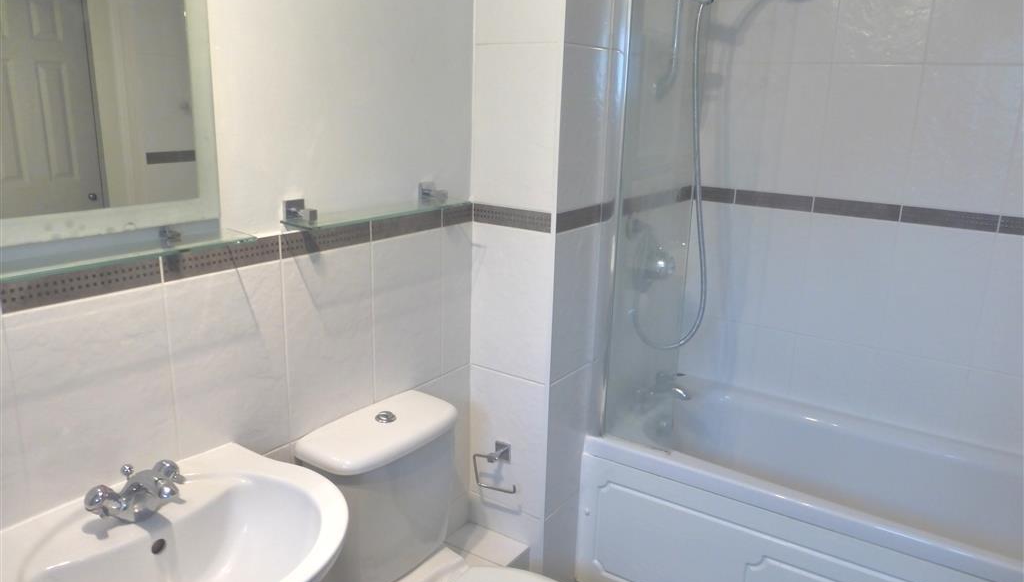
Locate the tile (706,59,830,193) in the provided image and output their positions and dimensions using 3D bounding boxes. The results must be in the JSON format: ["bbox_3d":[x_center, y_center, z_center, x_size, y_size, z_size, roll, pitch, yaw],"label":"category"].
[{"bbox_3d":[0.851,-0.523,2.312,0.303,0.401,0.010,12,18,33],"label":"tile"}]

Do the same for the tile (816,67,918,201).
[{"bbox_3d":[1.079,-0.476,2.159,0.250,0.401,0.010,12,18,33],"label":"tile"}]

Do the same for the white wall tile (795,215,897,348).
[{"bbox_3d":[1.054,-0.034,2.248,0.243,0.400,0.010,12,18,33],"label":"white wall tile"}]

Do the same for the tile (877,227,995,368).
[{"bbox_3d":[1.272,0.009,2.138,0.250,0.401,0.010,12,18,33],"label":"tile"}]

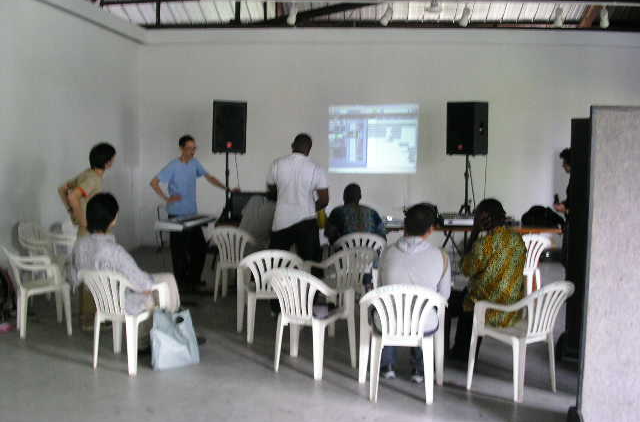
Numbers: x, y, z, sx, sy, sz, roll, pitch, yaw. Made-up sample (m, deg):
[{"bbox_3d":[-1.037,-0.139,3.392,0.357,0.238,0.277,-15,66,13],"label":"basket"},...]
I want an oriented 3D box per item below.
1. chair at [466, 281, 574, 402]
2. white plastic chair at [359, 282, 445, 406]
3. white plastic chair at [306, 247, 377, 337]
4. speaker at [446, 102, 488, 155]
[{"bbox_3d":[1.373,0.825,4.697,0.570,0.800,0.540,-4,7,-35],"label":"chair"},{"bbox_3d":[0.530,0.822,4.540,0.570,0.765,0.530,1,5,7],"label":"white plastic chair"},{"bbox_3d":[0.188,0.677,6.227,0.570,0.800,0.540,-4,7,-34],"label":"white plastic chair"},{"bbox_3d":[1.883,-1.046,8.941,0.380,0.655,0.420,-5,7,-43],"label":"speaker"}]

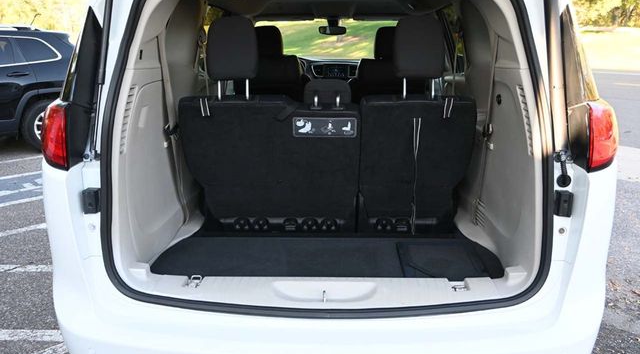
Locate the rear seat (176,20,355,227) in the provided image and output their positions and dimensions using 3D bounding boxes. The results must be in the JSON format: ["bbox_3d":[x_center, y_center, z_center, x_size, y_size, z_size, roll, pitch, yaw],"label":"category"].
[{"bbox_3d":[-0.196,-0.224,2.580,0.735,1.040,0.740,0,14,1],"label":"rear seat"}]

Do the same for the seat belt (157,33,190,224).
[{"bbox_3d":[-0.579,-0.179,2.179,0.090,0.790,0.120,0,14,1],"label":"seat belt"}]

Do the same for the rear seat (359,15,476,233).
[{"bbox_3d":[0.408,-0.220,2.565,0.467,1.040,0.740,0,14,1],"label":"rear seat"}]

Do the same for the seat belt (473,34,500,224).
[{"bbox_3d":[0.651,-0.171,2.148,0.080,0.790,0.120,0,14,1],"label":"seat belt"}]

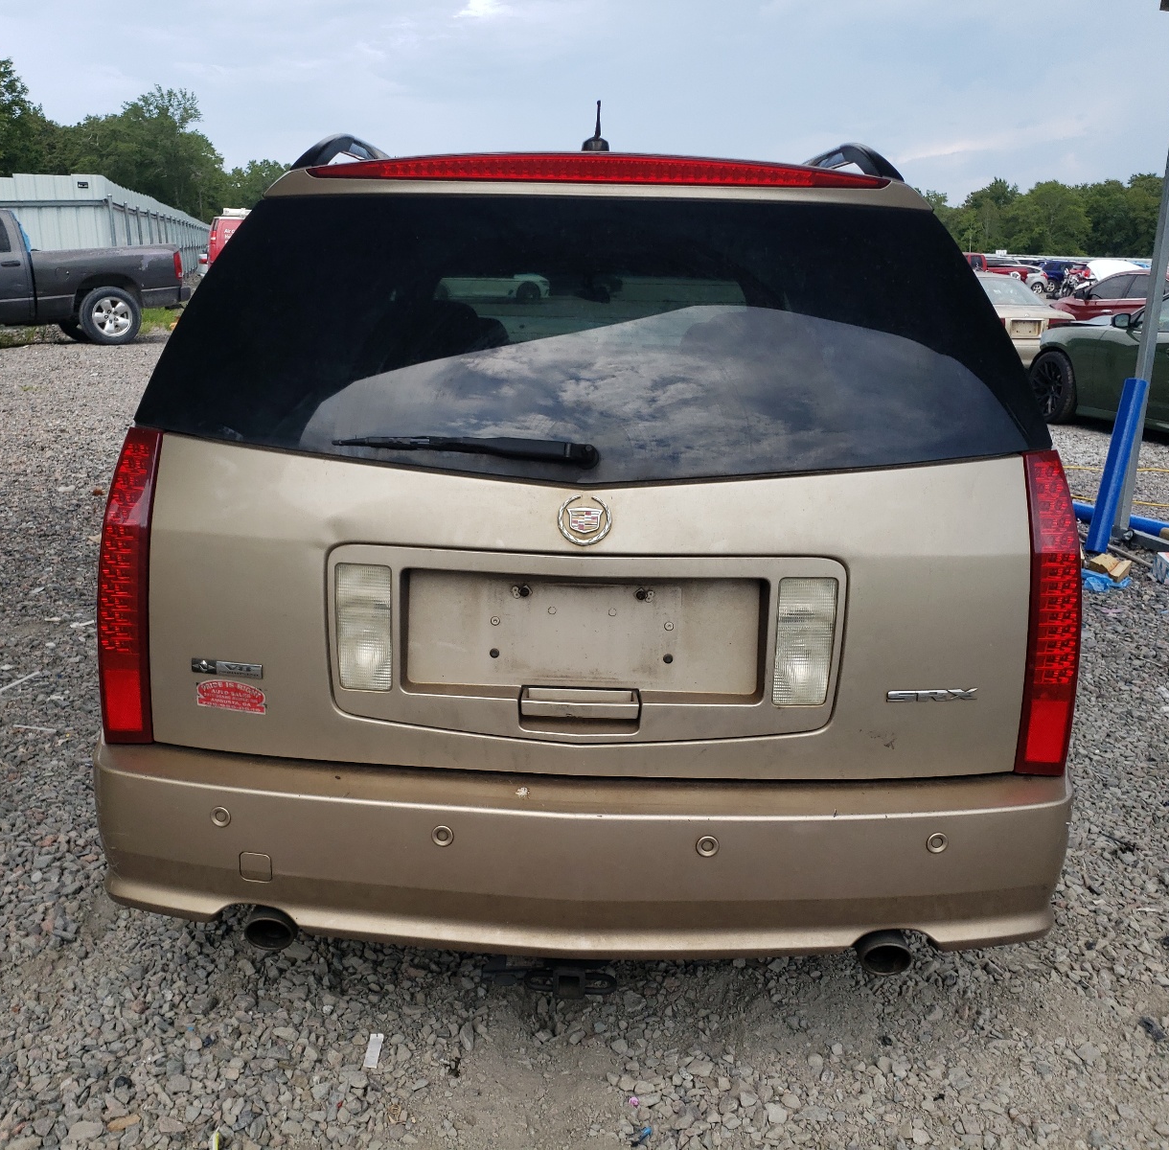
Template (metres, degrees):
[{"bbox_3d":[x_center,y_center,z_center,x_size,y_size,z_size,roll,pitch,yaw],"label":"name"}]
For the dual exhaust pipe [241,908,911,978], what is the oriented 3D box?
[{"bbox_3d":[-0.017,0.590,1.956,1.112,0.090,0.160,2,16,2],"label":"dual exhaust pipe"}]

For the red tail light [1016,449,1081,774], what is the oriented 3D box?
[{"bbox_3d":[0.753,0.074,1.897,0.145,0.560,0.170,2,10,2],"label":"red tail light"}]

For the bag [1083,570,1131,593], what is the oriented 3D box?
[{"bbox_3d":[2.535,0.025,5.666,0.260,0.065,0.230,1,16,0],"label":"bag"}]

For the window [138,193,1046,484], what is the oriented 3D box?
[{"bbox_3d":[0.009,-0.373,1.850,1.482,0.503,0.110,2,-12,2],"label":"window"}]

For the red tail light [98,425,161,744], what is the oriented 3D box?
[{"bbox_3d":[-0.760,0.030,1.950,0.145,0.560,0.170,2,10,2],"label":"red tail light"}]

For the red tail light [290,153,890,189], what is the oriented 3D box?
[{"bbox_3d":[0.019,-0.641,1.830,0.942,0.055,0.100,2,16,2],"label":"red tail light"}]

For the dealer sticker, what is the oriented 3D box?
[{"bbox_3d":[-0.571,0.197,1.863,0.113,0.055,0.004,4,11,9],"label":"dealer sticker"}]

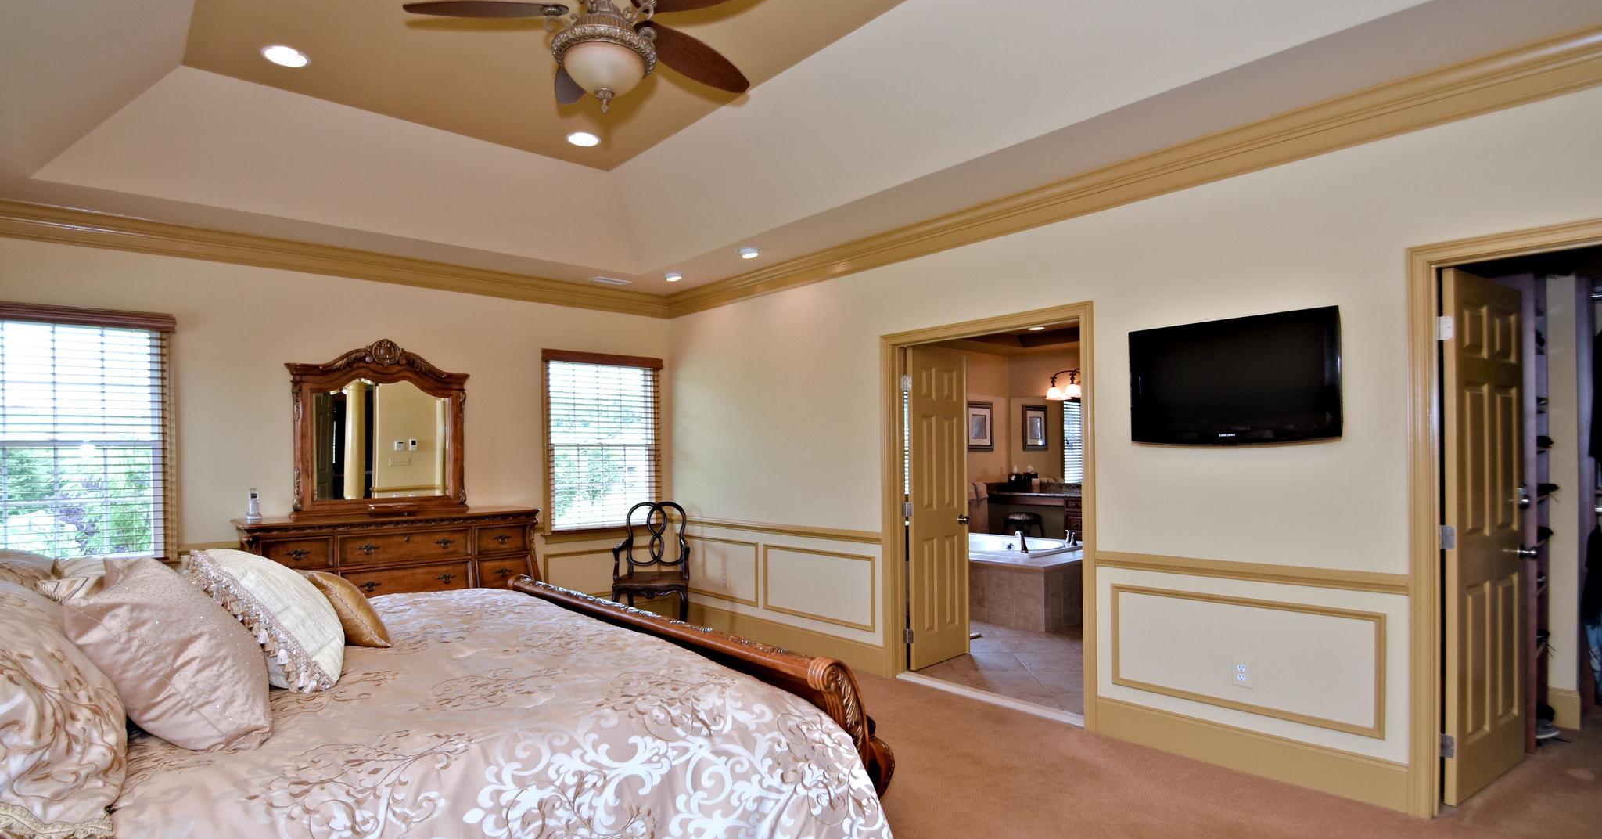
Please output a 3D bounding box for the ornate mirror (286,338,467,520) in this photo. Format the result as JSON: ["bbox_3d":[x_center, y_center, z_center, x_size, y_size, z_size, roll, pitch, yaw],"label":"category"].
[{"bbox_3d":[-2.660,0.050,4.520,1.020,1.100,0.120,0,-2,-38],"label":"ornate mirror"}]

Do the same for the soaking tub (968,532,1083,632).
[{"bbox_3d":[1.740,1.440,6.650,1.800,0.570,1.450,-2,-2,44],"label":"soaking tub"}]

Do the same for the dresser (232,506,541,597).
[{"bbox_3d":[-2.490,1.100,4.450,1.620,1.030,0.500,0,-2,-38],"label":"dresser"}]

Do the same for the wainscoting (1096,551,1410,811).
[{"bbox_3d":[1.870,1.070,3.100,1.180,0.900,0.050,-2,-2,44],"label":"wainscoting"}]

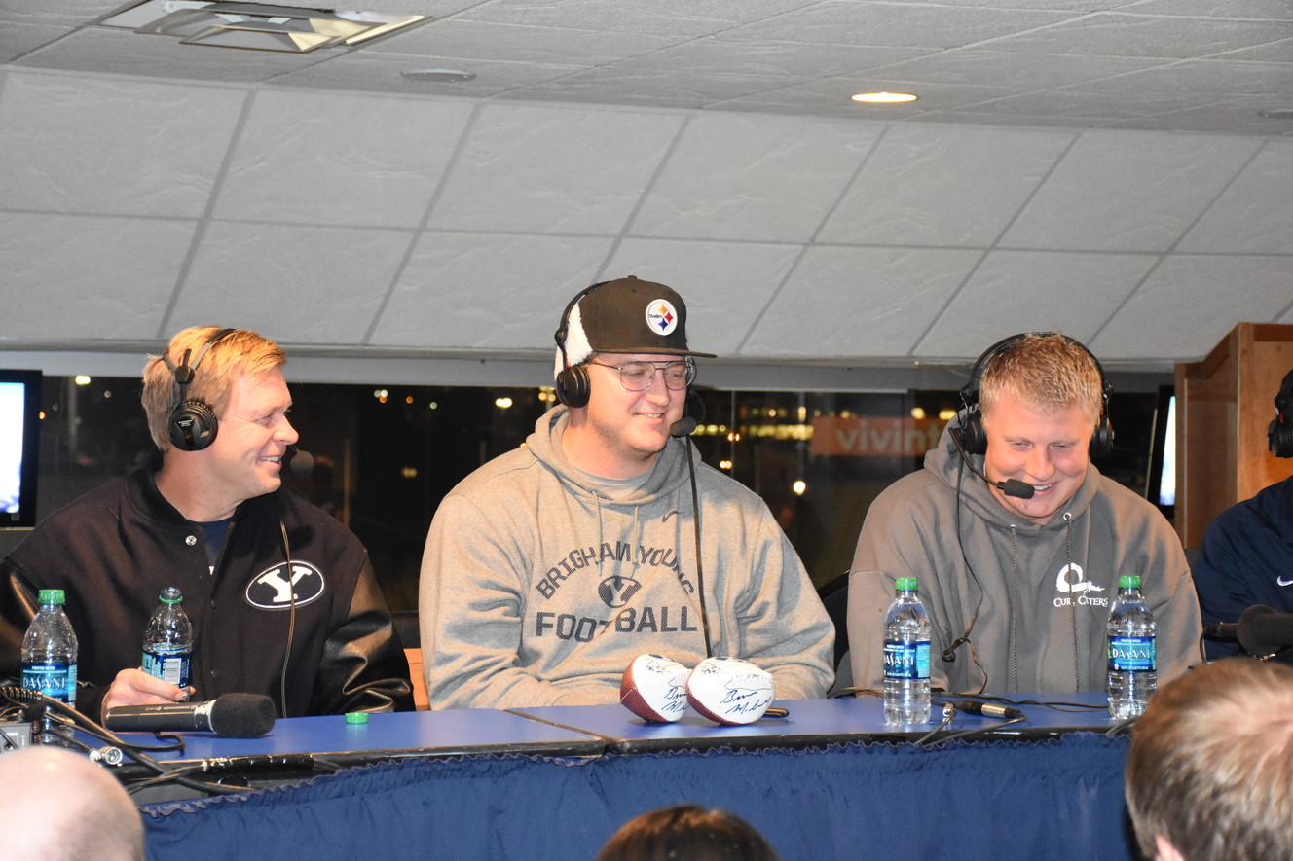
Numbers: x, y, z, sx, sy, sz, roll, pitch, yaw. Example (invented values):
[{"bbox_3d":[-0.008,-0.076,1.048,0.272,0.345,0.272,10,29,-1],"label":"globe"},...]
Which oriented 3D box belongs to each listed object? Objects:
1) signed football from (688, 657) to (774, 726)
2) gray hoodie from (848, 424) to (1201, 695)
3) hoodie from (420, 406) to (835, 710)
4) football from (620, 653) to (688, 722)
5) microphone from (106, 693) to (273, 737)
[{"bbox_3d":[0.116,0.362,3.880,0.155,0.097,0.098,0,-1,-42],"label":"signed football"},{"bbox_3d":[0.598,0.315,4.460,0.540,0.650,0.420,0,-1,-7],"label":"gray hoodie"},{"bbox_3d":[-0.031,0.305,4.400,0.640,0.690,0.440,0,-1,-2],"label":"hoodie"},{"bbox_3d":[0.012,0.362,3.925,0.098,0.097,0.155,-1,-1,21],"label":"football"},{"bbox_3d":[-0.600,0.373,3.690,0.243,0.058,0.058,-1,-1,27],"label":"microphone"}]

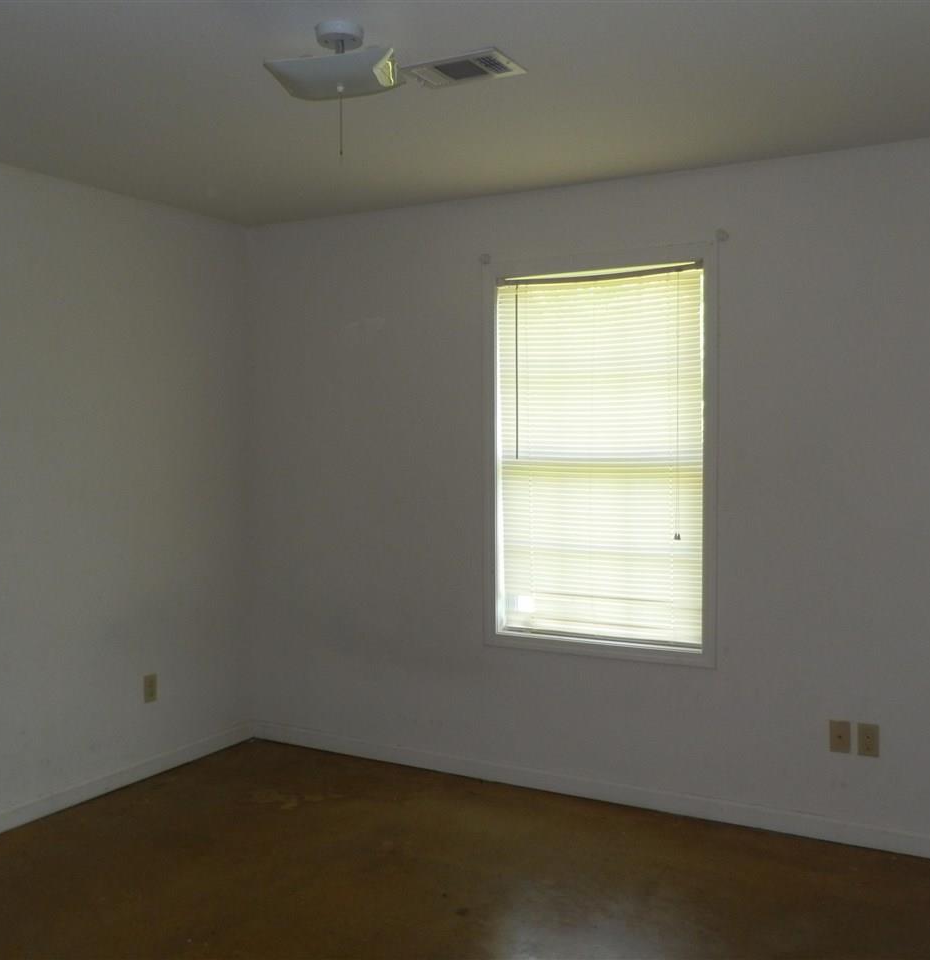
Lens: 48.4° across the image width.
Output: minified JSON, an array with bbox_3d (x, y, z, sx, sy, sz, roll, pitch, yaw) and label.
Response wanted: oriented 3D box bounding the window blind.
[{"bbox_3d":[0.526,-0.091,4.117,0.866,1.460,0.050,1,2,29],"label":"window blind"}]

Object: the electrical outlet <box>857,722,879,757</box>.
[{"bbox_3d":[1.410,0.911,3.619,0.073,0.114,0.010,1,2,29],"label":"electrical outlet"}]

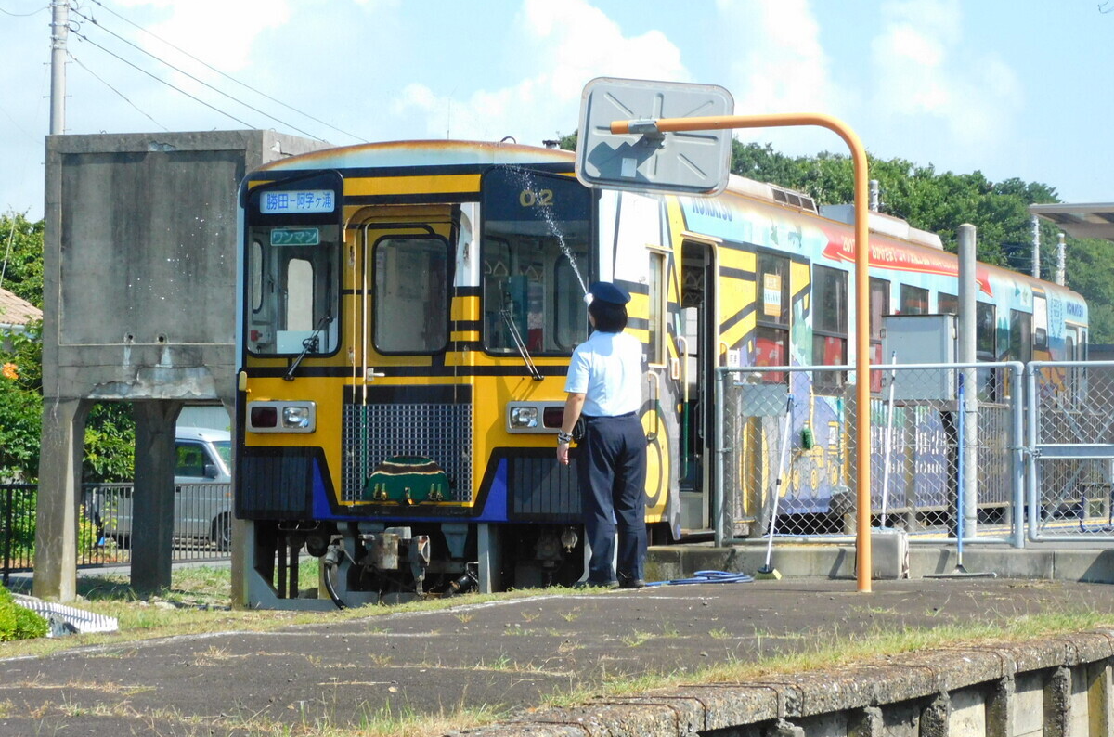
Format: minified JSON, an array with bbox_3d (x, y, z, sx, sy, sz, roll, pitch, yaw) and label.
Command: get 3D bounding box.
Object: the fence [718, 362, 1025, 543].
[{"bbox_3d":[2.003,0.562,21.800,2.030,1.180,0.070,0,-2,20],"label":"fence"}]

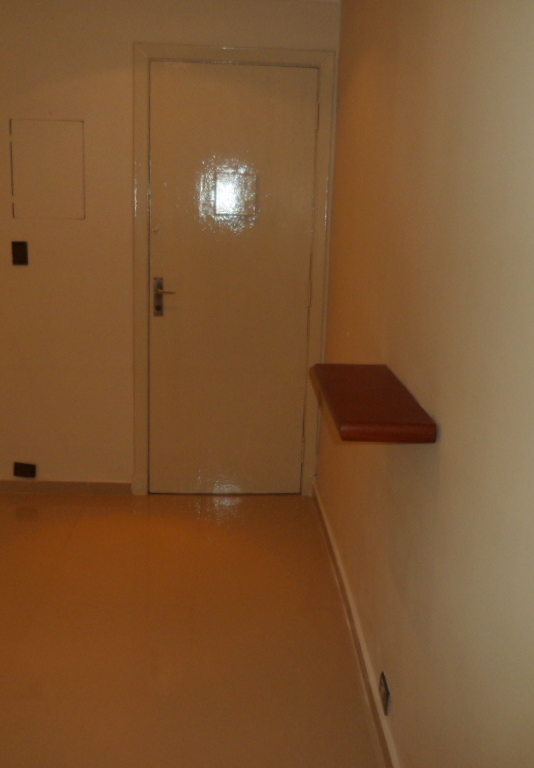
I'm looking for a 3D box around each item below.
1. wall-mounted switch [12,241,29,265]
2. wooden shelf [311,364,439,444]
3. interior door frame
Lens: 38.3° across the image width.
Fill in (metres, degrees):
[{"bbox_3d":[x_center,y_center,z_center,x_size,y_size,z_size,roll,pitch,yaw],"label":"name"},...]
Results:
[{"bbox_3d":[-1.194,-0.629,3.715,0.071,0.111,0.010,2,12,-2],"label":"wall-mounted switch"},{"bbox_3d":[0.252,0.036,1.968,0.212,0.049,0.650,2,12,-2],"label":"wooden shelf"},{"bbox_3d":[-0.186,-0.497,3.824,0.937,2.189,0.100,2,12,-2],"label":"interior door frame"}]

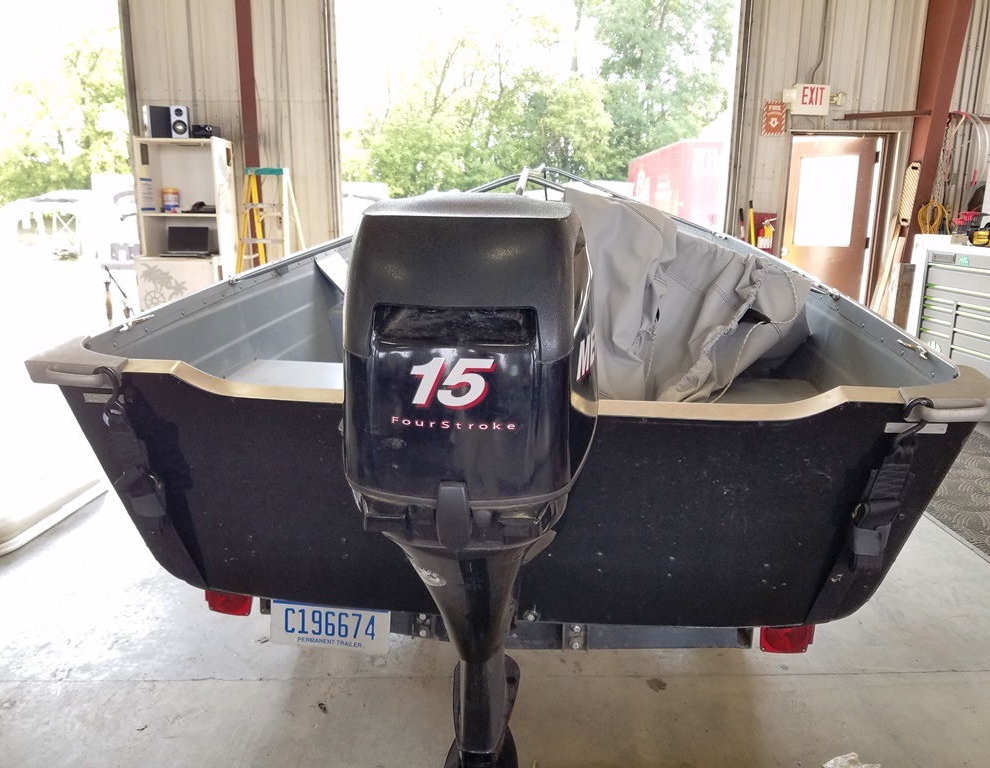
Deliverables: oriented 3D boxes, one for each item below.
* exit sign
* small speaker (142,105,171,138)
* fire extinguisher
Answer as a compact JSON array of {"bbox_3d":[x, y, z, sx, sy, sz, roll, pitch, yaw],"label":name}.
[{"bbox_3d":[2.838,-2.558,6.928,0.305,0.260,0.090,0,14,-3],"label":"exit sign"},{"bbox_3d":[-2.760,-2.143,6.326,0.140,0.240,0.190,13,19,42],"label":"small speaker"},{"bbox_3d":[2.507,-1.311,7.157,0.170,0.430,0.130,0,14,-3],"label":"fire extinguisher"}]

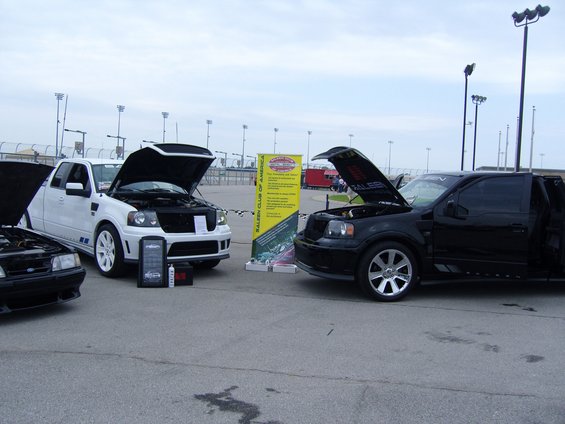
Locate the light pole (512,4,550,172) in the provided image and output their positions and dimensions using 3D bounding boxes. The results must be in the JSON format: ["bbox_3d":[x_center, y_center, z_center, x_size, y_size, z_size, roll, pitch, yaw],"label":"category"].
[{"bbox_3d":[12.872,-5.220,29.946,2.000,11.300,0.800,6,5,41],"label":"light pole"}]

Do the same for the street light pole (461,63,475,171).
[{"bbox_3d":[14.395,-5.991,43.816,0.800,11.300,1.700,3,3,6],"label":"street light pole"}]

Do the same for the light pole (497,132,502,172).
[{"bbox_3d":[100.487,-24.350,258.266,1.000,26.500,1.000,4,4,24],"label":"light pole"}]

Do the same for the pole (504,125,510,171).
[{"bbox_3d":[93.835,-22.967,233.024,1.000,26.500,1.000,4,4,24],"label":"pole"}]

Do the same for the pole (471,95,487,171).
[{"bbox_3d":[20.382,-6.613,58.613,1.900,11.300,0.800,0,5,-40],"label":"pole"}]

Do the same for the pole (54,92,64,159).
[{"bbox_3d":[-77.926,-28.082,193.810,3.000,26.500,1.200,1,4,-27],"label":"pole"}]

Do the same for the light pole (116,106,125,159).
[{"bbox_3d":[-65.209,-29.481,223.383,3.000,26.500,1.200,1,4,-24],"label":"light pole"}]

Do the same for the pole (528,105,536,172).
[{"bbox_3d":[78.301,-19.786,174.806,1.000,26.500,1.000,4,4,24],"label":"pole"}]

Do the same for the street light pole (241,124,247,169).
[{"bbox_3d":[-14.567,-22.229,209.215,1.900,21.000,1.100,0,5,-41],"label":"street light pole"}]

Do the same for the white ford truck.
[{"bbox_3d":[-3.259,-0.138,10.588,2.030,2.020,5.600,-1,5,-43],"label":"white ford truck"}]

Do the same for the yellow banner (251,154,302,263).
[{"bbox_3d":[-0.097,-0.046,9.308,0.750,1.810,0.100,3,4,6],"label":"yellow banner"}]

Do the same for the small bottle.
[{"bbox_3d":[-1.530,0.887,7.751,0.076,0.325,0.076,2,4,-9],"label":"small bottle"}]

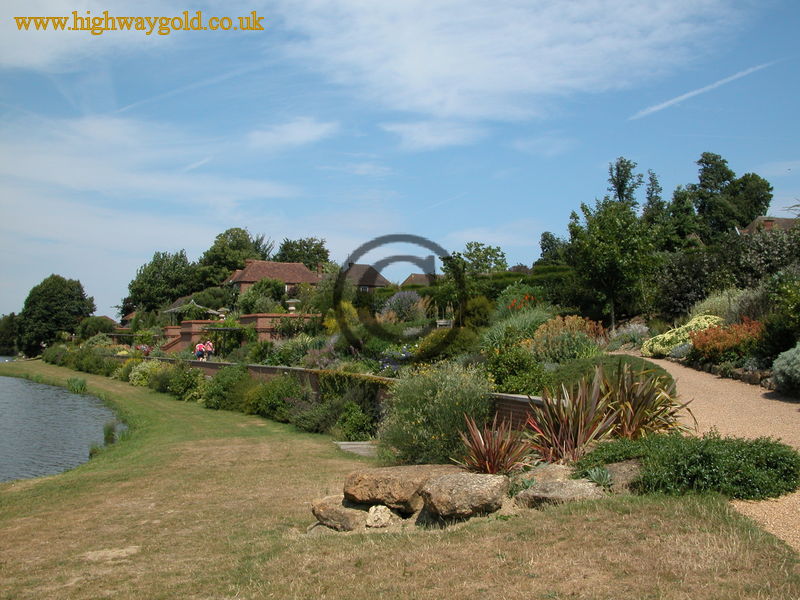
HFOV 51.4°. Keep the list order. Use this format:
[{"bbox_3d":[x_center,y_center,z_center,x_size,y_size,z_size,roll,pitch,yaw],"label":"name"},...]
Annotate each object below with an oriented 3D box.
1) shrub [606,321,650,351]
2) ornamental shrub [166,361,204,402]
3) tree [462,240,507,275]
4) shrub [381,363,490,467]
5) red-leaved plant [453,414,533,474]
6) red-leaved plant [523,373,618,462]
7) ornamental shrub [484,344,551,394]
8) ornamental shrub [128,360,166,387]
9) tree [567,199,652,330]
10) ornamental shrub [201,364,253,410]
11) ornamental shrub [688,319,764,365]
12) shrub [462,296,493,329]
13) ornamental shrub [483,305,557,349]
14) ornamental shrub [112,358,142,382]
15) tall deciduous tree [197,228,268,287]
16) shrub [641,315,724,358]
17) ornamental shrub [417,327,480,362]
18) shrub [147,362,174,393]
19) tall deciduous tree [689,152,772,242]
[{"bbox_3d":[7.415,1.168,27.000,1.390,0.990,1.200,-1,-3,15],"label":"shrub"},{"bbox_3d":[-9.023,3.428,35.000,1.550,1.730,1.500,1,-3,-14],"label":"ornamental shrub"},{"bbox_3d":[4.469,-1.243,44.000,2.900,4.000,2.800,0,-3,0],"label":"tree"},{"bbox_3d":[0.606,1.963,14.200,1.890,1.760,1.700,0,-3,2],"label":"shrub"},{"bbox_3d":[1.090,1.708,9.800,0.910,0.700,0.880,0,-3,6],"label":"red-leaved plant"},{"bbox_3d":[2.164,1.495,10.500,1.163,1.099,1.100,0,-3,0],"label":"red-leaved plant"},{"bbox_3d":[2.260,1.375,16.000,1.230,1.020,1.150,0,-3,8],"label":"ornamental shrub"},{"bbox_3d":[-14.112,4.108,46.500,2.081,1.439,1.800,0,-3,0],"label":"ornamental shrub"},{"bbox_3d":[8.096,-1.365,32.000,3.280,4.980,3.300,-1,-3,14],"label":"tree"},{"bbox_3d":[-6.777,3.418,32.500,1.991,1.779,1.800,0,-3,0],"label":"ornamental shrub"},{"bbox_3d":[8.045,1.023,20.500,1.835,1.122,1.500,0,-3,0],"label":"ornamental shrub"},{"bbox_3d":[2.758,0.469,30.000,1.150,1.200,1.100,0,-3,0],"label":"shrub"},{"bbox_3d":[3.036,0.736,21.500,1.900,1.250,1.700,0,-3,0],"label":"ornamental shrub"},{"bbox_3d":[-16.540,4.279,50.500,1.770,1.430,1.600,1,-3,-18],"label":"ornamental shrub"},{"bbox_3d":[-29.017,-5.316,145.000,12.639,14.838,12.000,0,-3,0],"label":"tall deciduous tree"},{"bbox_3d":[8.658,1.119,25.500,2.523,1.335,1.700,0,-3,0],"label":"shrub"},{"bbox_3d":[1.227,1.137,21.500,1.700,0.900,1.500,0,-3,0],"label":"ornamental shrub"},{"bbox_3d":[-11.658,3.773,40.500,1.320,1.430,1.350,1,-3,-16],"label":"shrub"},{"bbox_3d":[29.793,-7.797,75.000,7.421,10.888,7.200,0,-3,0],"label":"tall deciduous tree"}]

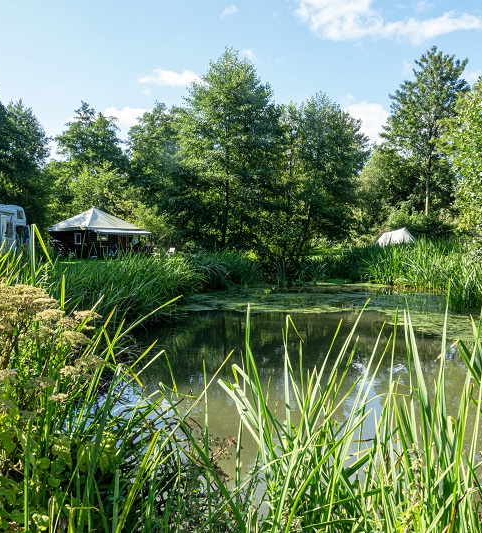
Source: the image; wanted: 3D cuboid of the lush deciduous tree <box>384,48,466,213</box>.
[{"bbox_3d":[15.487,-10.381,45.000,7.400,16.355,7.200,0,3,0],"label":"lush deciduous tree"}]

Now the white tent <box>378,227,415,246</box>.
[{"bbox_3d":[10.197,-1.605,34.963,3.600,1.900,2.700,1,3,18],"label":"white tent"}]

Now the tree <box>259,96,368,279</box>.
[{"bbox_3d":[3.399,-3.728,25.000,5.000,8.758,4.800,0,3,0],"label":"tree"}]

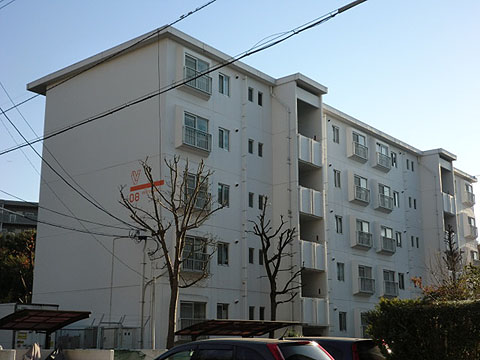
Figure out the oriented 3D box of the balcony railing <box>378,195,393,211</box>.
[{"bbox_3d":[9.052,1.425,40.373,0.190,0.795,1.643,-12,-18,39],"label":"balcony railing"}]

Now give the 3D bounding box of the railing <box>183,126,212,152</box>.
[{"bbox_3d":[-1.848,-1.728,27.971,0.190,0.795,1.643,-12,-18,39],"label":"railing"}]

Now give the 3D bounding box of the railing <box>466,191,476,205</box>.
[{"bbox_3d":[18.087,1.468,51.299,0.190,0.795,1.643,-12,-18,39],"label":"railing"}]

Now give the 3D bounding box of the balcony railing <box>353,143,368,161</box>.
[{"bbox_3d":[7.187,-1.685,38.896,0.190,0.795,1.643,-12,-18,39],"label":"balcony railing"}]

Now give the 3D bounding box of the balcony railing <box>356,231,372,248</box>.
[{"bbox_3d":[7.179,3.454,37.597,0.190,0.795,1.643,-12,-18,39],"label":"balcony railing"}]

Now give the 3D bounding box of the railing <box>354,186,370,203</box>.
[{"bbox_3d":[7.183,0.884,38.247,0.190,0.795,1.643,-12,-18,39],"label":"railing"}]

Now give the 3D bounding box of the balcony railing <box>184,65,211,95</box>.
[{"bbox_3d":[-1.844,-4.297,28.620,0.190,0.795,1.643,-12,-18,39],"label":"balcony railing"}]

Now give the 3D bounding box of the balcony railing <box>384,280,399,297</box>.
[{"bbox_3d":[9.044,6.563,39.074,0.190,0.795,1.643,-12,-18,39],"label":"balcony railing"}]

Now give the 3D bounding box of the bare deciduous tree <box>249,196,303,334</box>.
[{"bbox_3d":[1.340,3.917,23.456,1.913,6.812,2.104,-1,-14,3],"label":"bare deciduous tree"}]

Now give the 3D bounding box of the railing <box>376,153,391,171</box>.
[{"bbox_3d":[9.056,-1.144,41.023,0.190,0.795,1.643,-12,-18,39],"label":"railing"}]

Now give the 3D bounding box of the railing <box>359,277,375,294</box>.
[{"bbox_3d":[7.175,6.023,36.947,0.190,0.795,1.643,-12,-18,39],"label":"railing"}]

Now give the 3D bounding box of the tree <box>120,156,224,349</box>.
[{"bbox_3d":[-1.993,2.674,18.921,3.067,6.988,2.914,2,-14,-6],"label":"tree"}]

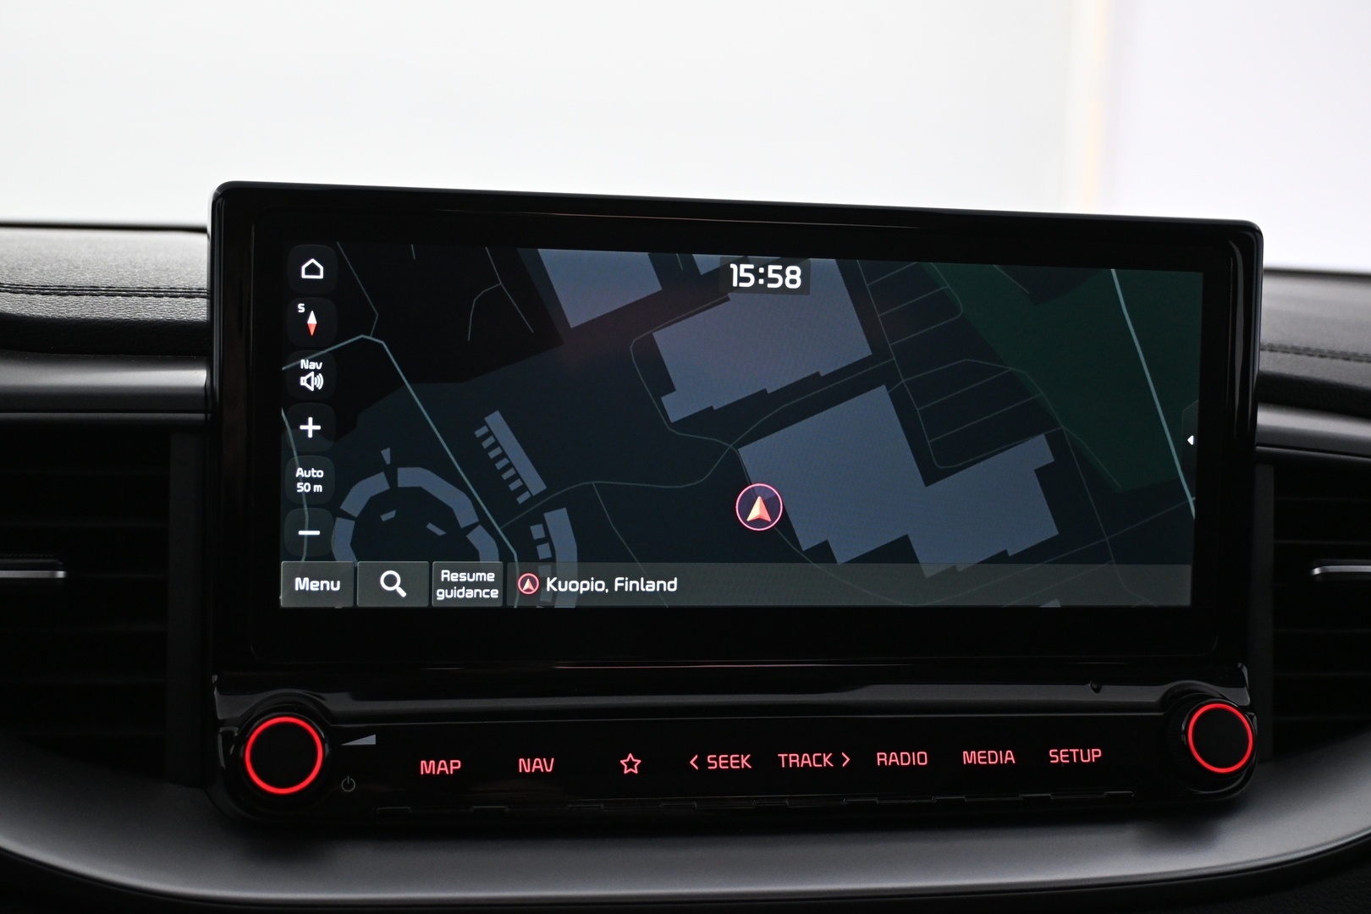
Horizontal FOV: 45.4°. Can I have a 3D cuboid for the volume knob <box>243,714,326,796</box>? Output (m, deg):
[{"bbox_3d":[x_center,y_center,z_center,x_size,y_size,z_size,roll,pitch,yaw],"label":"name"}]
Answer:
[{"bbox_3d":[-0.096,0.072,0.391,0.020,0.020,0.011,1,-14,-9],"label":"volume knob"}]

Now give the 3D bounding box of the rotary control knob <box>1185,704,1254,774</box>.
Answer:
[{"bbox_3d":[0.139,0.075,0.433,0.020,0.020,0.011,1,-14,-9],"label":"rotary control knob"}]

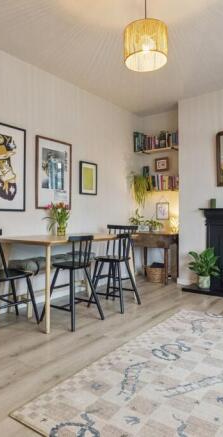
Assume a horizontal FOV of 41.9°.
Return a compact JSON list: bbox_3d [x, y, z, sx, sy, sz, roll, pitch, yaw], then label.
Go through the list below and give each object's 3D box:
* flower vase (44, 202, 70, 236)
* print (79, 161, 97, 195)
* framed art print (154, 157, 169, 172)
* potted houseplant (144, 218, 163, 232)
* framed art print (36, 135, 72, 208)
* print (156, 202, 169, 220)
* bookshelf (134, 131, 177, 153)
[{"bbox_3d":[-0.564,0.014,3.075,0.213,0.350,0.213,0,0,40],"label":"flower vase"},{"bbox_3d":[-0.286,-0.529,3.876,0.025,0.435,0.345,0,0,38],"label":"print"},{"bbox_3d":[0.792,-0.830,4.559,0.255,0.198,0.024,0,0,37],"label":"framed art print"},{"bbox_3d":[0.661,0.101,4.523,0.270,0.210,0.250,0,0,0],"label":"potted houseplant"},{"bbox_3d":[-0.657,-0.510,3.411,0.025,0.810,0.540,0,0,38],"label":"framed art print"},{"bbox_3d":[0.827,-0.113,4.694,0.220,0.290,0.018,0,0,36],"label":"print"},{"bbox_3d":[0.735,-1.147,4.436,0.718,0.274,0.246,0,0,37],"label":"bookshelf"}]

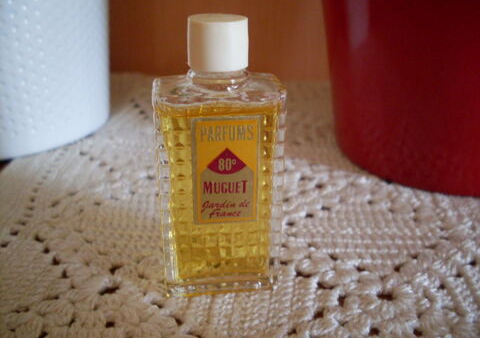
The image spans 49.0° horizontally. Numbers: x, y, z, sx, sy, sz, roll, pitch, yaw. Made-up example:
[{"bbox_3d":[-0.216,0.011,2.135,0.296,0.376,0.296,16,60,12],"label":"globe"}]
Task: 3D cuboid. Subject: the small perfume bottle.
[{"bbox_3d":[-0.005,-0.003,0.138,0.030,0.071,0.020,-1,25,-4],"label":"small perfume bottle"}]

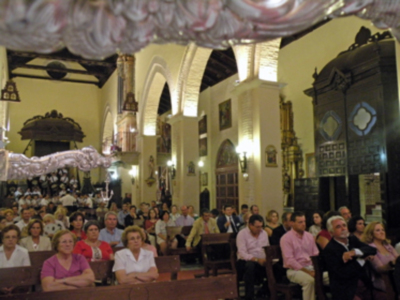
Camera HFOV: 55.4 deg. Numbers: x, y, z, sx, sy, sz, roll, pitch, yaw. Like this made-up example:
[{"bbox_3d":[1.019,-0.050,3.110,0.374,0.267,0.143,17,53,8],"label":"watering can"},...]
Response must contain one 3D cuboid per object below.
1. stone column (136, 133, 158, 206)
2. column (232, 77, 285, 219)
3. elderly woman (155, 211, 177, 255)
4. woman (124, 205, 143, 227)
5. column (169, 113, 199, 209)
[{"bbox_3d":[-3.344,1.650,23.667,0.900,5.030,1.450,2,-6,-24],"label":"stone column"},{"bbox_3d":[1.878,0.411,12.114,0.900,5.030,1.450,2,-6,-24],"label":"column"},{"bbox_3d":[-0.780,2.020,8.904,0.520,1.220,0.800,2,-6,-24],"label":"elderly woman"},{"bbox_3d":[-1.866,2.210,10.801,0.500,1.250,0.750,2,-6,-24],"label":"woman"},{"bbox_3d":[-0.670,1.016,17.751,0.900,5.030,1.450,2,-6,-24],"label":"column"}]

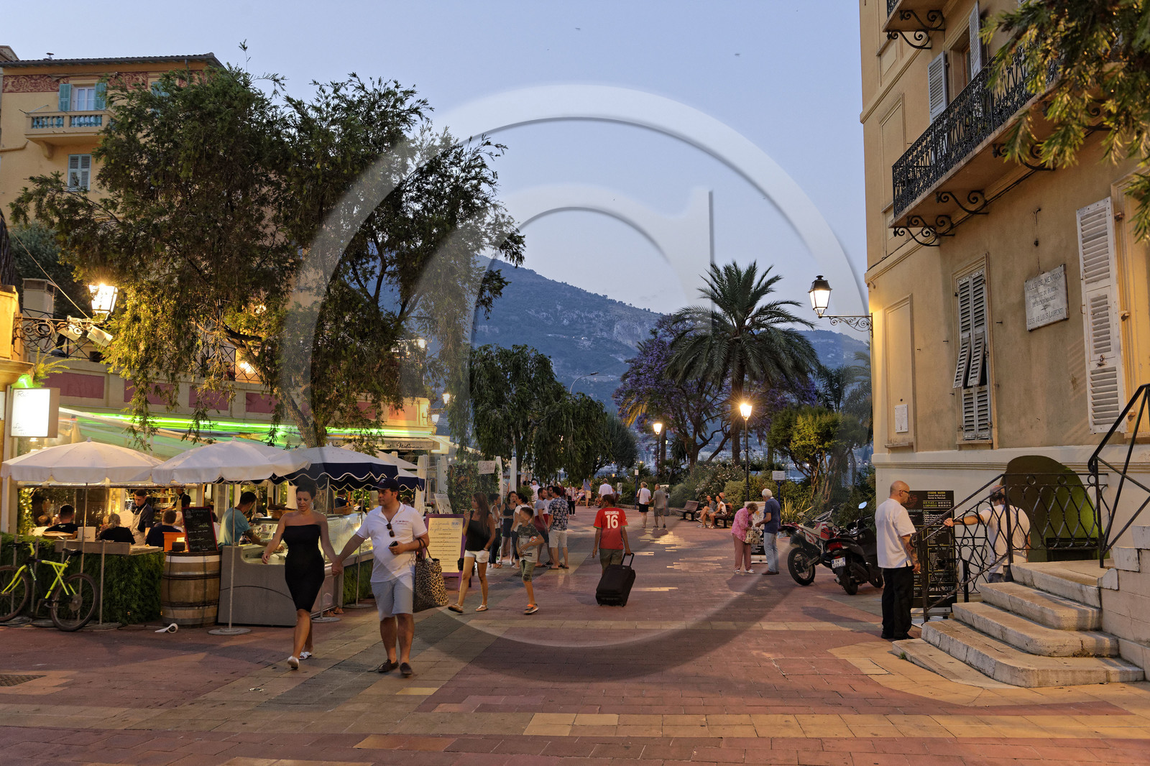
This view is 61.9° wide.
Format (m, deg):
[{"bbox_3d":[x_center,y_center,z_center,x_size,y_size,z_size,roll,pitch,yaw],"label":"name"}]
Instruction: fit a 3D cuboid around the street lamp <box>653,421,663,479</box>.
[{"bbox_3d":[4.251,4.292,49.000,0.450,4.750,0.450,0,-5,0],"label":"street lamp"}]

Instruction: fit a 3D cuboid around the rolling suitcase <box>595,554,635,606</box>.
[{"bbox_3d":[0.646,2.727,13.763,0.410,0.250,1.070,-2,30,19],"label":"rolling suitcase"}]

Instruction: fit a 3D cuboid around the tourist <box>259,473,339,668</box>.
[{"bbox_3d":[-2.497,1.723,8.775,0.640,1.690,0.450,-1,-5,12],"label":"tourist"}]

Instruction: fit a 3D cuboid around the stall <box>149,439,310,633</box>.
[{"bbox_3d":[-4.063,1.790,11.499,1.850,2.220,2.100,1,-5,-12],"label":"stall"}]

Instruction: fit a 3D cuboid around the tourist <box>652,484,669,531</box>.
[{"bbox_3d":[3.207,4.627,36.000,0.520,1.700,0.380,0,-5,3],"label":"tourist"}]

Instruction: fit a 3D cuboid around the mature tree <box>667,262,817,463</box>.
[{"bbox_3d":[8.976,0.101,52.214,8.100,13.400,8.100,0,-5,0],"label":"mature tree"}]

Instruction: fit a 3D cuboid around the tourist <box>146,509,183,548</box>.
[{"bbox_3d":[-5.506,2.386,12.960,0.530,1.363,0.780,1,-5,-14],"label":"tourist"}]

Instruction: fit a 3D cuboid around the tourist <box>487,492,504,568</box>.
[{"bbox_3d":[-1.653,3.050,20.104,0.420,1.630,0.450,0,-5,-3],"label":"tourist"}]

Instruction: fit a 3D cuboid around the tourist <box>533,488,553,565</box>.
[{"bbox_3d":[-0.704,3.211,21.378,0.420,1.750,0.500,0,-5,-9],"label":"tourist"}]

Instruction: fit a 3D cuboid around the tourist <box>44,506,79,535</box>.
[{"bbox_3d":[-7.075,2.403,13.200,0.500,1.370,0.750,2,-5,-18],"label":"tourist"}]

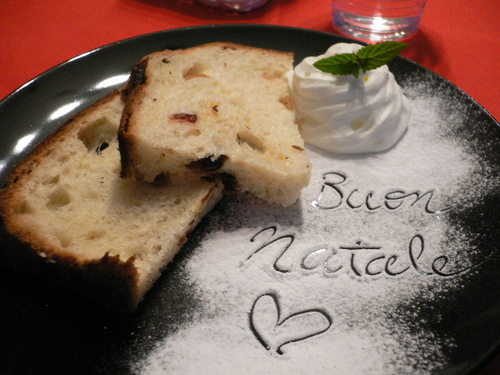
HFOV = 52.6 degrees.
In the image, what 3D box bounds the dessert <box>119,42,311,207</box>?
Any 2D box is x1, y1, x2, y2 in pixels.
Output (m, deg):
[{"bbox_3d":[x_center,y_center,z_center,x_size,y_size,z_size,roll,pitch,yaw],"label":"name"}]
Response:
[{"bbox_3d":[-0.016,-0.036,0.250,0.081,0.025,0.087,6,43,-9],"label":"dessert"}]

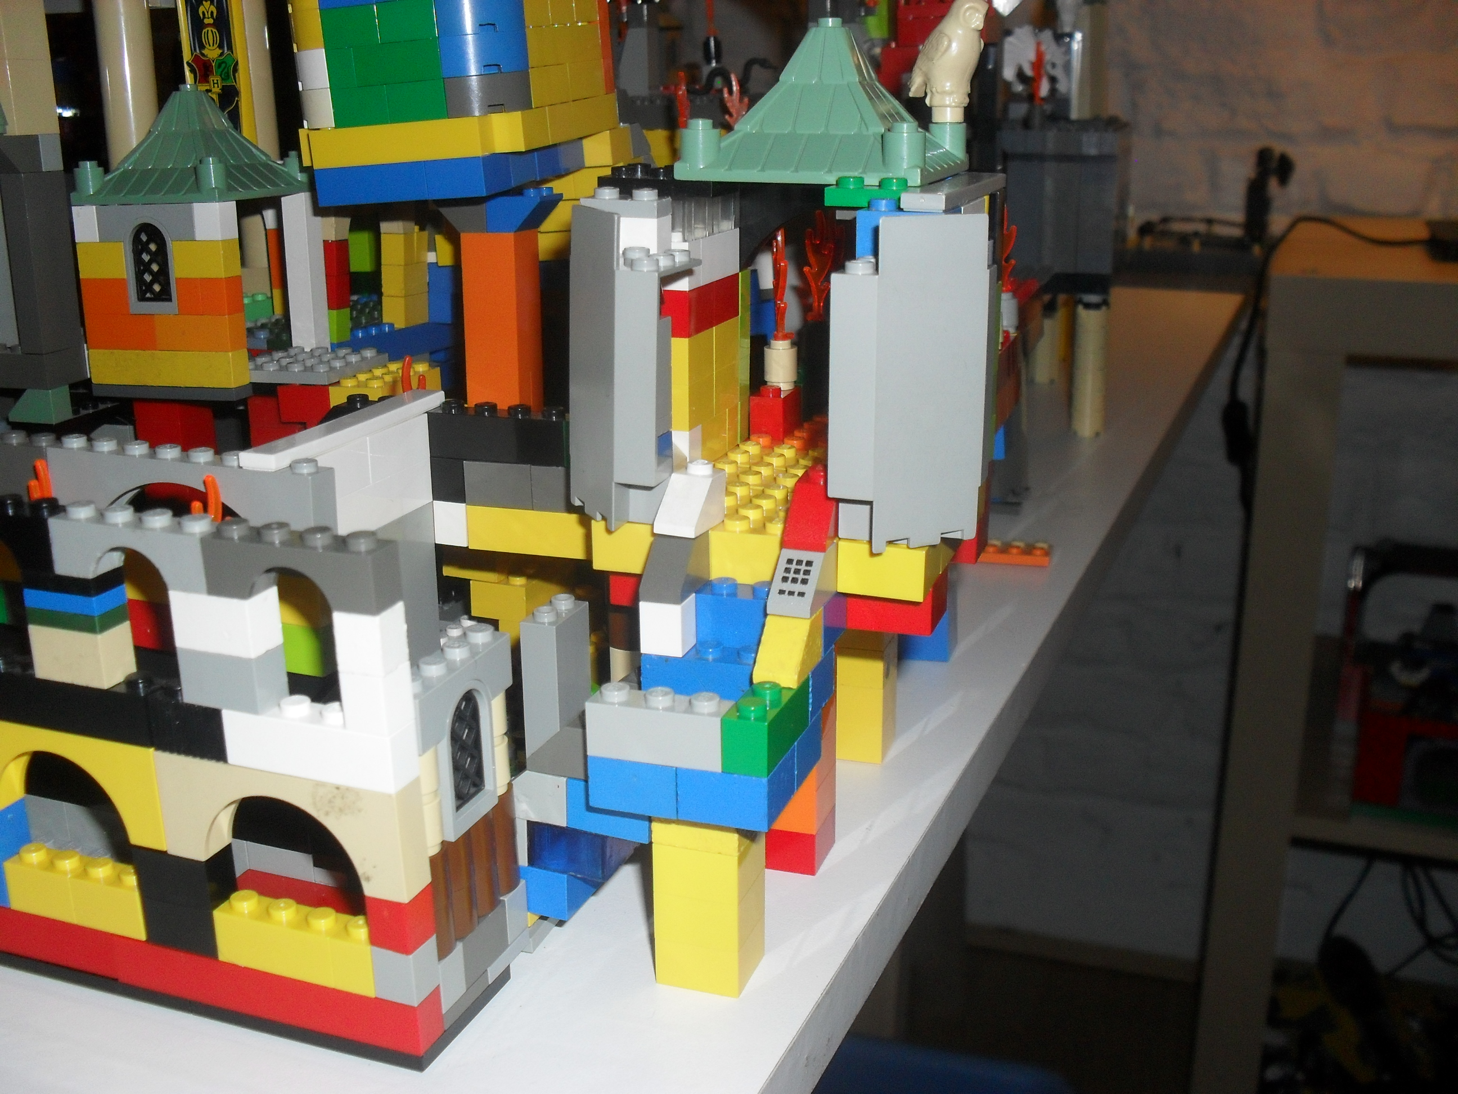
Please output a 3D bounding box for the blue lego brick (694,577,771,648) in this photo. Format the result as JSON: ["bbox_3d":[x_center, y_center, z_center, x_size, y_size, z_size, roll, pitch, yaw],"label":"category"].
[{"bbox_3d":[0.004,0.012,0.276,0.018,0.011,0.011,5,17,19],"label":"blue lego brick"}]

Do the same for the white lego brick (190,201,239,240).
[{"bbox_3d":[-0.132,-0.084,0.381,0.008,0.010,0.008,4,15,18],"label":"white lego brick"}]

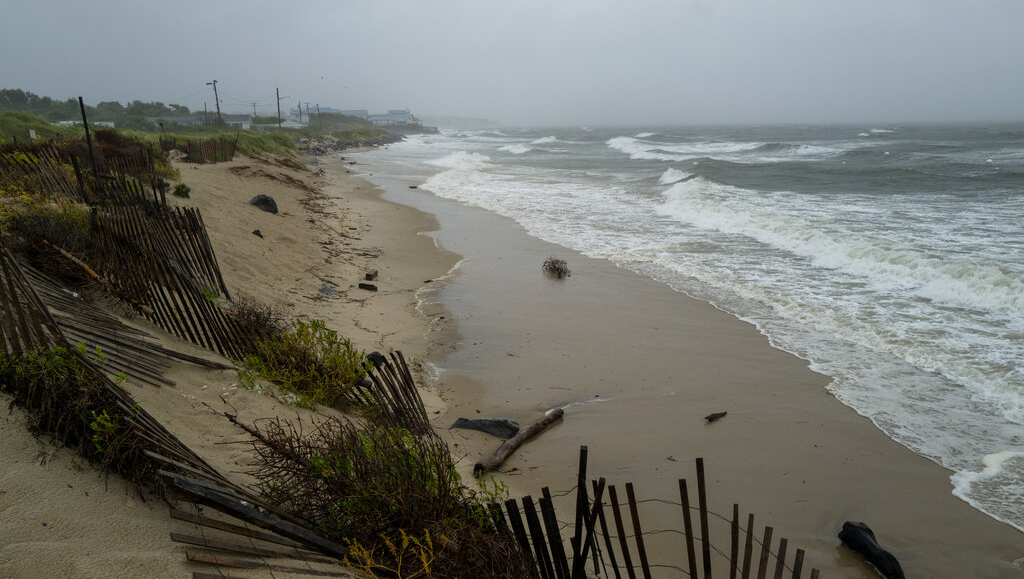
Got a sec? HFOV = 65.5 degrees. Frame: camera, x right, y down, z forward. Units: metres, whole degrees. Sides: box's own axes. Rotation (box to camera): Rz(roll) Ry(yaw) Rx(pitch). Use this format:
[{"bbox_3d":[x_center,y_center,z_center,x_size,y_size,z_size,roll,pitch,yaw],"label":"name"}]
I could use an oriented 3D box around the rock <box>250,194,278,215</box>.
[{"bbox_3d":[-8.179,-2.807,26.300,0.950,0.580,0.750,-4,12,-17],"label":"rock"}]

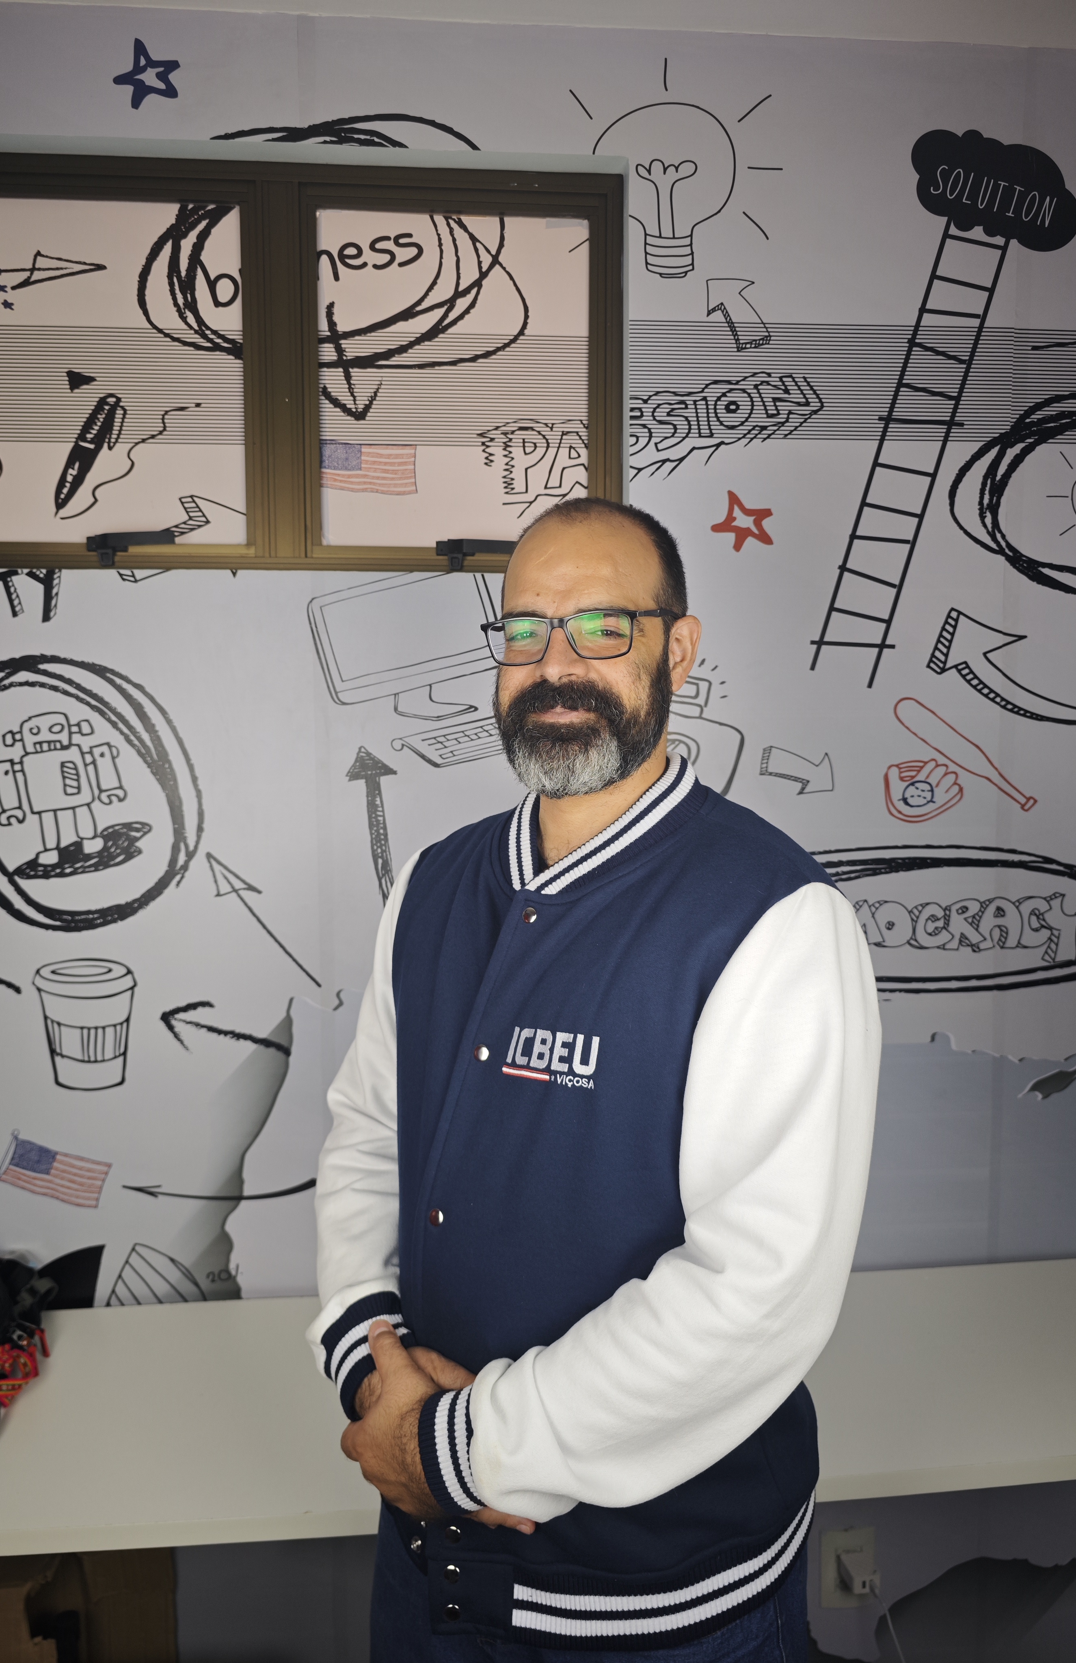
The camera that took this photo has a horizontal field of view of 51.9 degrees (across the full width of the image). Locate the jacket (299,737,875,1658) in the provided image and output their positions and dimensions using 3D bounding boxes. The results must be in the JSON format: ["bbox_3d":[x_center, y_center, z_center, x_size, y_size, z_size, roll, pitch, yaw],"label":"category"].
[{"bbox_3d":[0.031,0.289,0.969,0.540,0.720,0.370,3,6,41],"label":"jacket"}]

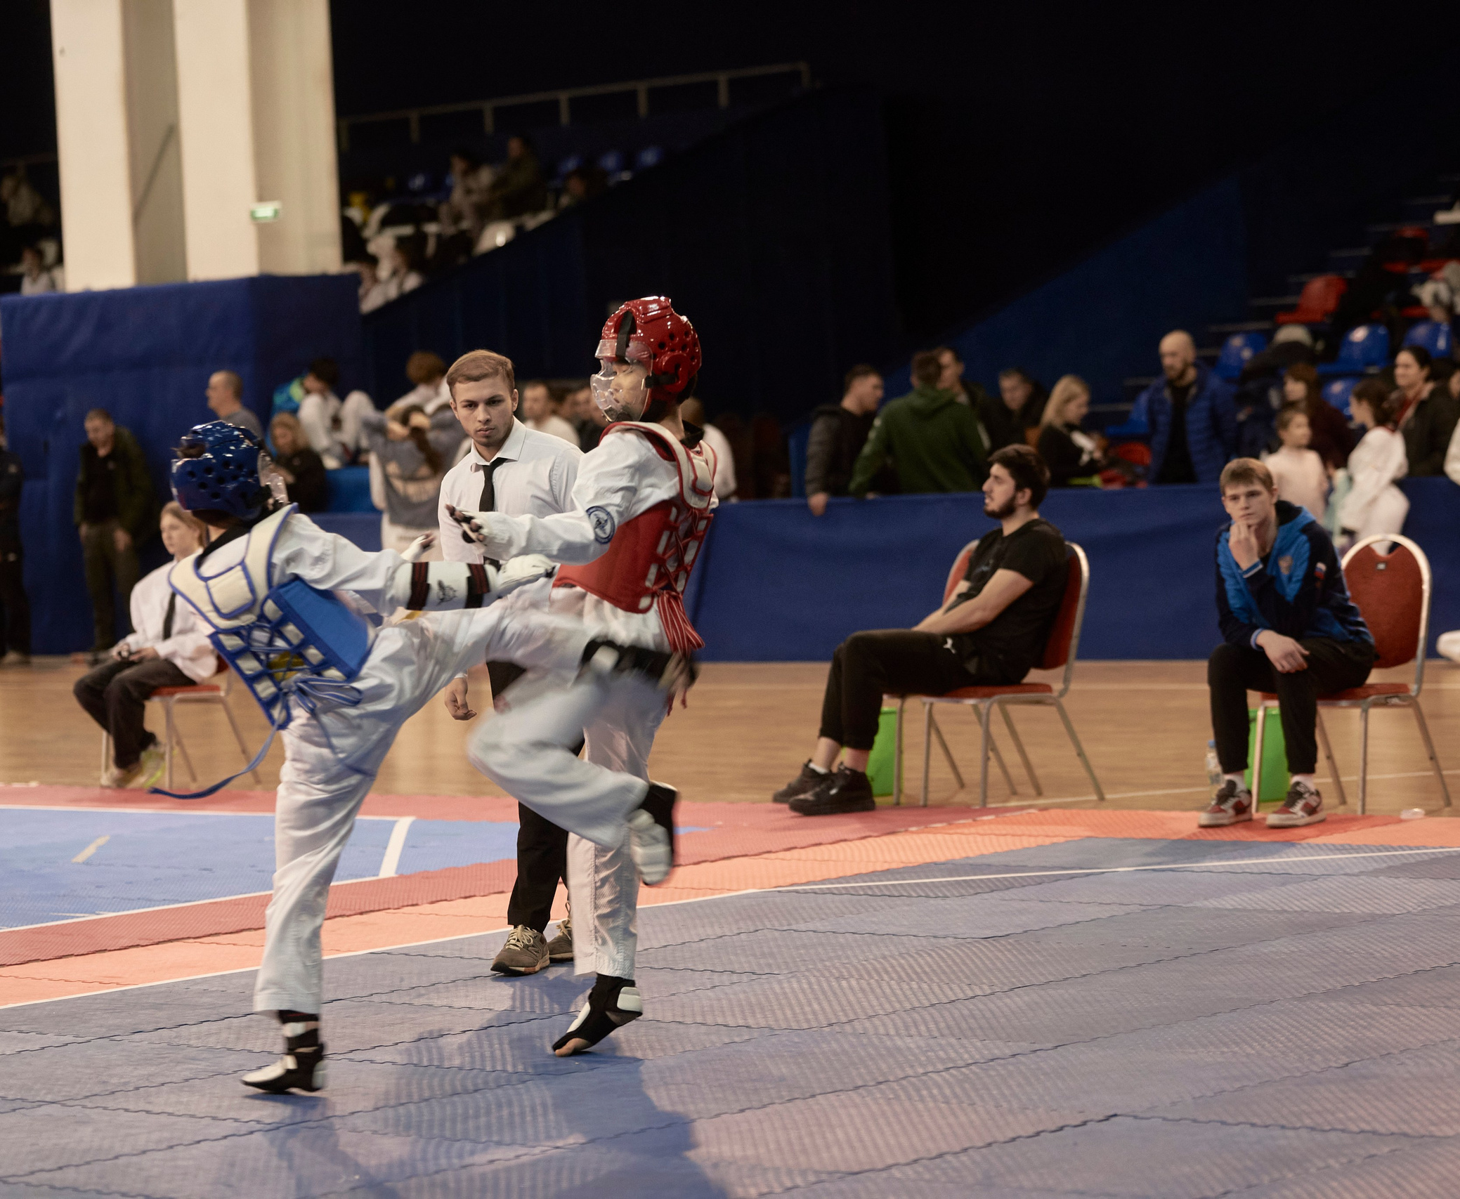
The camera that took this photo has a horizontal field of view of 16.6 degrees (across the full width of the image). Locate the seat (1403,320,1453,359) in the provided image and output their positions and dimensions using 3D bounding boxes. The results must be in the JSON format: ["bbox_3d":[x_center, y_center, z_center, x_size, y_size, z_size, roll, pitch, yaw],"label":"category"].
[{"bbox_3d":[4.070,-1.496,29.500,0.420,0.360,0.430,-5,3,-44],"label":"seat"}]

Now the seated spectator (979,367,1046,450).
[{"bbox_3d":[1.662,-0.614,29.329,0.520,1.500,0.450,-2,2,21],"label":"seated spectator"}]

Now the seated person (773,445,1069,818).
[{"bbox_3d":[0.729,0.111,18.850,1.000,1.340,0.520,-4,3,-29],"label":"seated person"}]

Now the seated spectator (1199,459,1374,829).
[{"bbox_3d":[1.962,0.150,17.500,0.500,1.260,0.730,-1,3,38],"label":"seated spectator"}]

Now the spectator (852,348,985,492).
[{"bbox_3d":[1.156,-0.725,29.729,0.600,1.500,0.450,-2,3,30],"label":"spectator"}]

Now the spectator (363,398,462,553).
[{"bbox_3d":[-1.999,-0.545,32.328,0.660,1.500,0.400,-2,2,18],"label":"spectator"}]

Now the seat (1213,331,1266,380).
[{"bbox_3d":[3.216,-1.546,31.800,0.420,0.330,0.350,-1,3,44],"label":"seat"}]

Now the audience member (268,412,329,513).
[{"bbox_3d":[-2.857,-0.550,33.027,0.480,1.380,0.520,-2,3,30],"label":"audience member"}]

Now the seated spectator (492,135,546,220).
[{"bbox_3d":[-1.813,-3.335,42.000,0.680,1.150,0.470,-5,3,-41],"label":"seated spectator"}]

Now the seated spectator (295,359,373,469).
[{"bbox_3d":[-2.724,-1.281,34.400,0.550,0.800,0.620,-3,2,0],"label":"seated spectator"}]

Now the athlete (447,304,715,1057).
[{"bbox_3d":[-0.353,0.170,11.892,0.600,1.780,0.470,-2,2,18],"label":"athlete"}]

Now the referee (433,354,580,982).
[{"bbox_3d":[-0.595,0.152,13.939,0.500,1.740,0.340,-2,2,18],"label":"referee"}]

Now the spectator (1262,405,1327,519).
[{"bbox_3d":[3.084,-0.402,27.025,0.400,1.300,0.320,-4,3,-30],"label":"spectator"}]

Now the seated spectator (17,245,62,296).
[{"bbox_3d":[-5.621,-2.310,40.822,0.480,1.150,0.600,-2,3,34],"label":"seated spectator"}]

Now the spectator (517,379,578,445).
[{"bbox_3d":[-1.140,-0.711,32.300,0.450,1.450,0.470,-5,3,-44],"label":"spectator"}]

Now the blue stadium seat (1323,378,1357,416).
[{"bbox_3d":[3.762,-1.200,30.710,0.420,0.330,0.390,-1,3,43],"label":"blue stadium seat"}]

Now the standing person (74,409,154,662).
[{"bbox_3d":[-4.233,-0.443,34.321,0.540,1.730,0.380,-2,2,25],"label":"standing person"}]

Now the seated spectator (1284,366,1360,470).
[{"bbox_3d":[3.357,-0.712,28.725,0.620,1.280,0.500,-5,3,-41],"label":"seated spectator"}]

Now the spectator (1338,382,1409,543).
[{"bbox_3d":[3.375,-0.471,26.000,0.420,1.380,0.420,-2,2,12],"label":"spectator"}]

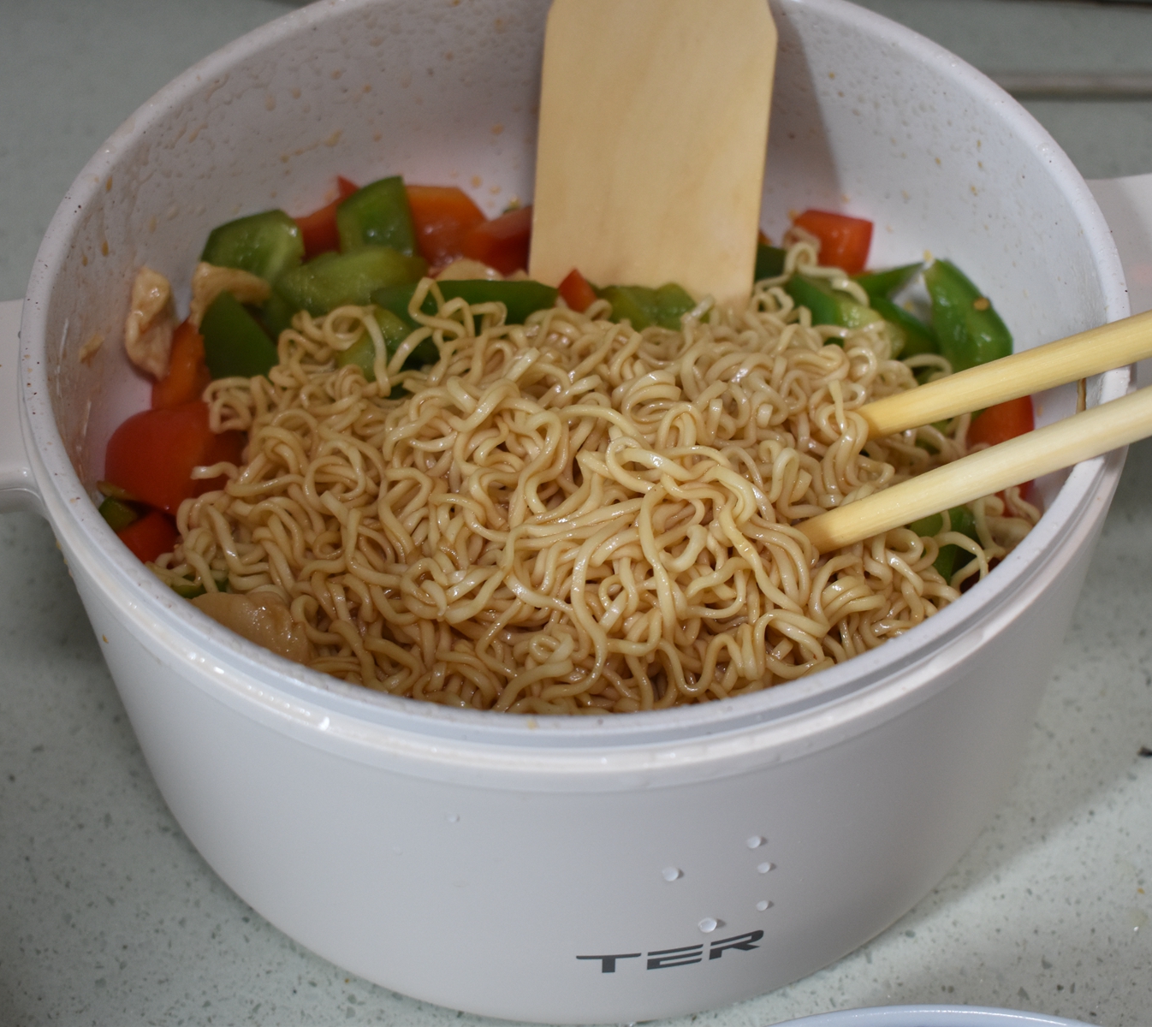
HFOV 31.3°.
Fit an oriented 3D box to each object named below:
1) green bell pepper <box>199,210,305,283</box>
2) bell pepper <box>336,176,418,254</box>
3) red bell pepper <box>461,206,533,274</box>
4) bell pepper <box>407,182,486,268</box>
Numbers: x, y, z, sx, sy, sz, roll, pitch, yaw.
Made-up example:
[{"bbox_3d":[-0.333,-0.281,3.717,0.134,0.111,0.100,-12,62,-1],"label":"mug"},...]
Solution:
[{"bbox_3d":[-0.066,-0.054,0.417,0.022,0.014,0.013,-25,53,-19],"label":"green bell pepper"},{"bbox_3d":[-0.042,-0.062,0.437,0.018,0.021,0.010,-15,51,-11],"label":"bell pepper"},{"bbox_3d":[-0.017,-0.060,0.451,0.019,0.018,0.011,-5,49,-4],"label":"red bell pepper"},{"bbox_3d":[-0.029,-0.062,0.445,0.019,0.021,0.010,-10,50,-7],"label":"bell pepper"}]

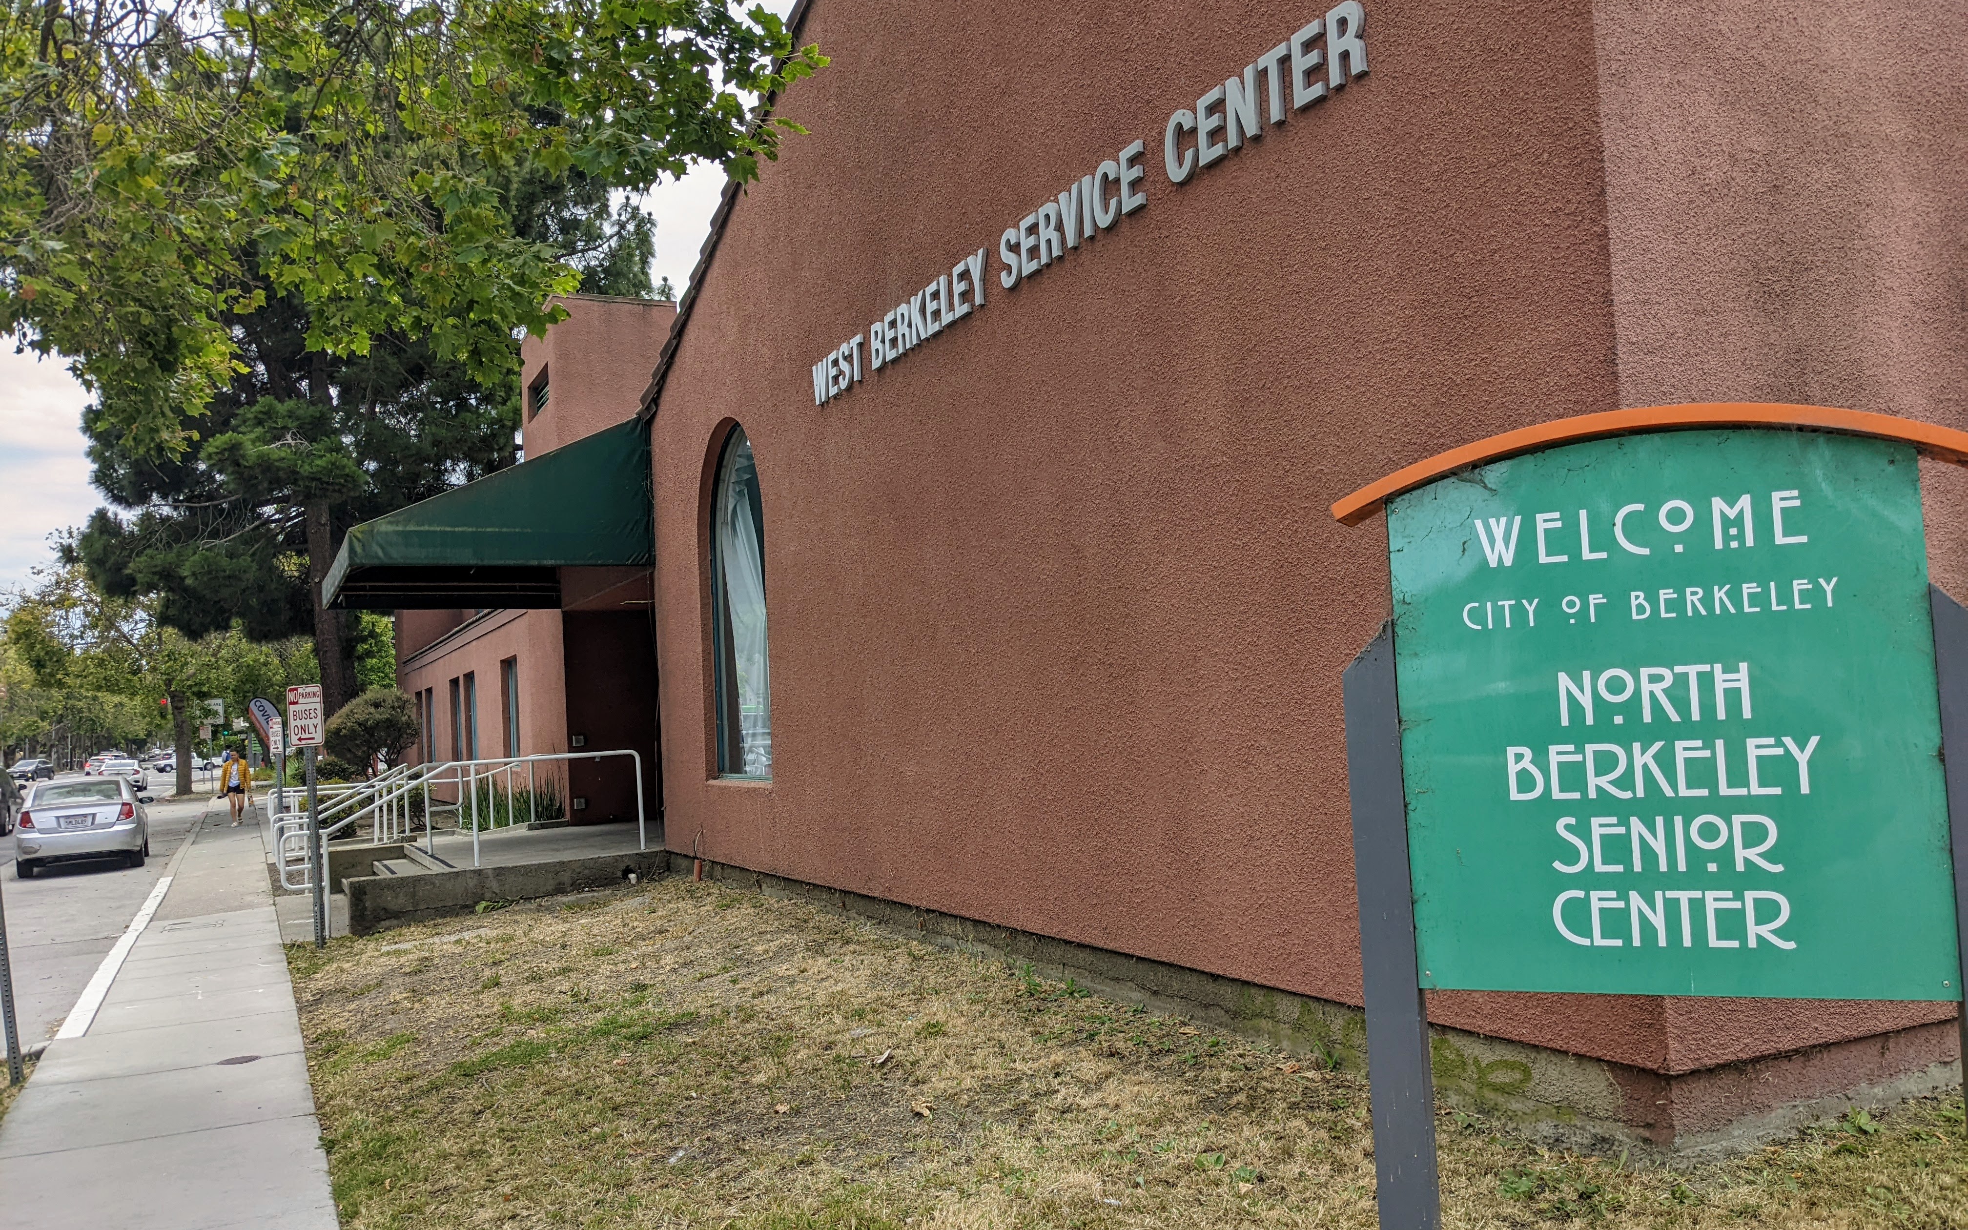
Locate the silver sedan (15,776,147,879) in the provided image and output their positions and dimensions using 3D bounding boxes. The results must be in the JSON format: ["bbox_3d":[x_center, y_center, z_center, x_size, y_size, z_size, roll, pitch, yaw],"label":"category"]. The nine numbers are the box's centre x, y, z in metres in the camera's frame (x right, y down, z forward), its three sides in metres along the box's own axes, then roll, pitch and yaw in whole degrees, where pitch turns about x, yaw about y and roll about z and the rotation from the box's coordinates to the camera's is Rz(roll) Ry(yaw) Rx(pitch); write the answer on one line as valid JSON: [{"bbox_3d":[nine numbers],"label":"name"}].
[{"bbox_3d":[-14.564,3.367,25.016,1.710,1.455,4.680,-1,-4,-26],"label":"silver sedan"}]

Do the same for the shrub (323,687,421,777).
[{"bbox_3d":[-11.244,2.447,28.333,1.720,2.180,1.720,-1,-4,-26],"label":"shrub"}]

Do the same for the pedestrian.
[{"bbox_3d":[-16.151,3.740,33.086,0.620,1.640,0.440,-1,-4,-26],"label":"pedestrian"}]

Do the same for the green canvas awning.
[{"bbox_3d":[-5.255,-0.942,15.783,2.640,1.425,4.570,-1,-4,-26],"label":"green canvas awning"}]

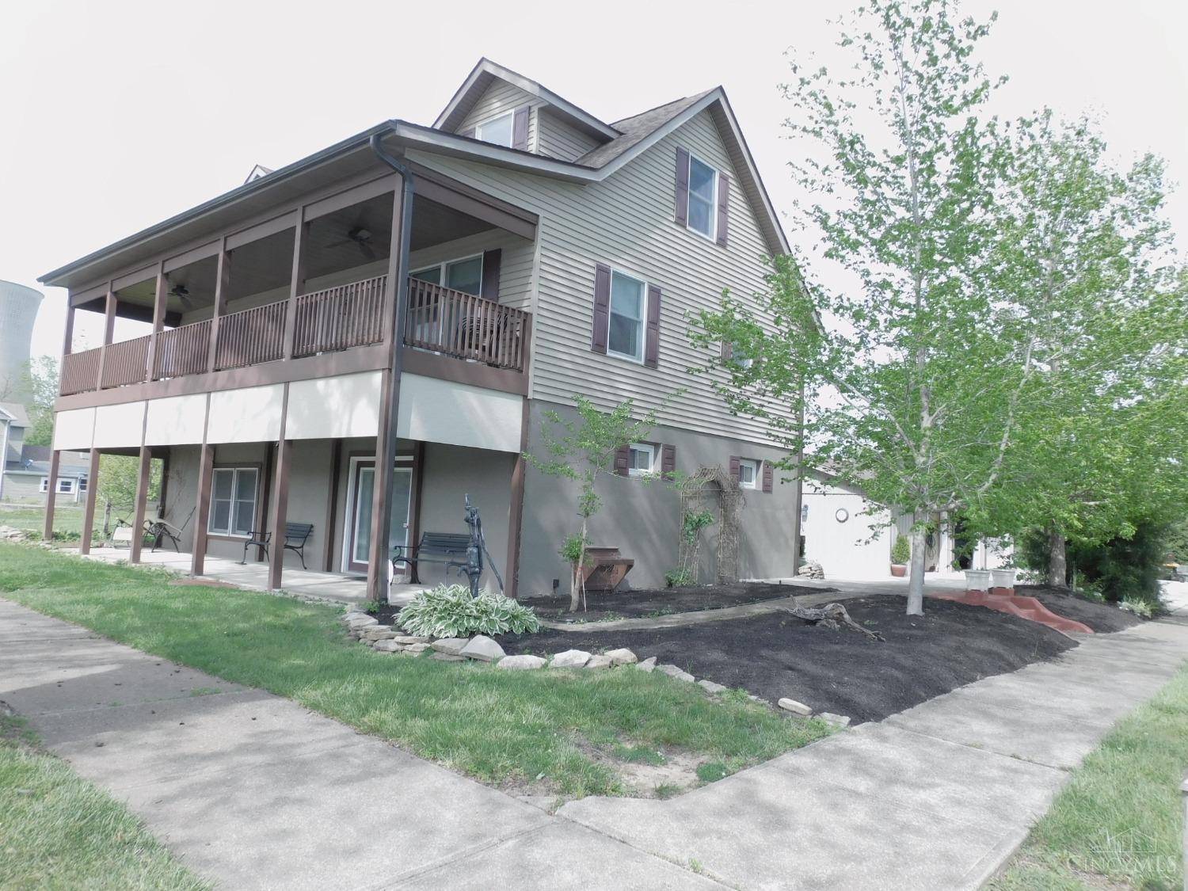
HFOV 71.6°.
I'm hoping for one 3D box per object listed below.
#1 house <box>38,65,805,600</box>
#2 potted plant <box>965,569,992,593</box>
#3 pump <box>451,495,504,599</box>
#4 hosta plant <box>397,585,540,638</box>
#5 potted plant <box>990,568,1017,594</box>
[{"bbox_3d":[-3.550,-2.116,18.399,13.200,9.300,11.700,-1,-6,41],"label":"house"},{"bbox_3d":[6.877,2.426,14.750,0.390,0.410,0.390,-1,-6,41],"label":"potted plant"},{"bbox_3d":[-1.206,1.187,8.600,0.520,1.330,0.250,5,-5,-25],"label":"pump"},{"bbox_3d":[-1.270,1.651,8.350,1.420,0.450,1.200,4,-5,-9],"label":"hosta plant"},{"bbox_3d":[7.851,2.581,15.800,0.390,0.420,0.390,-1,-6,41],"label":"potted plant"}]

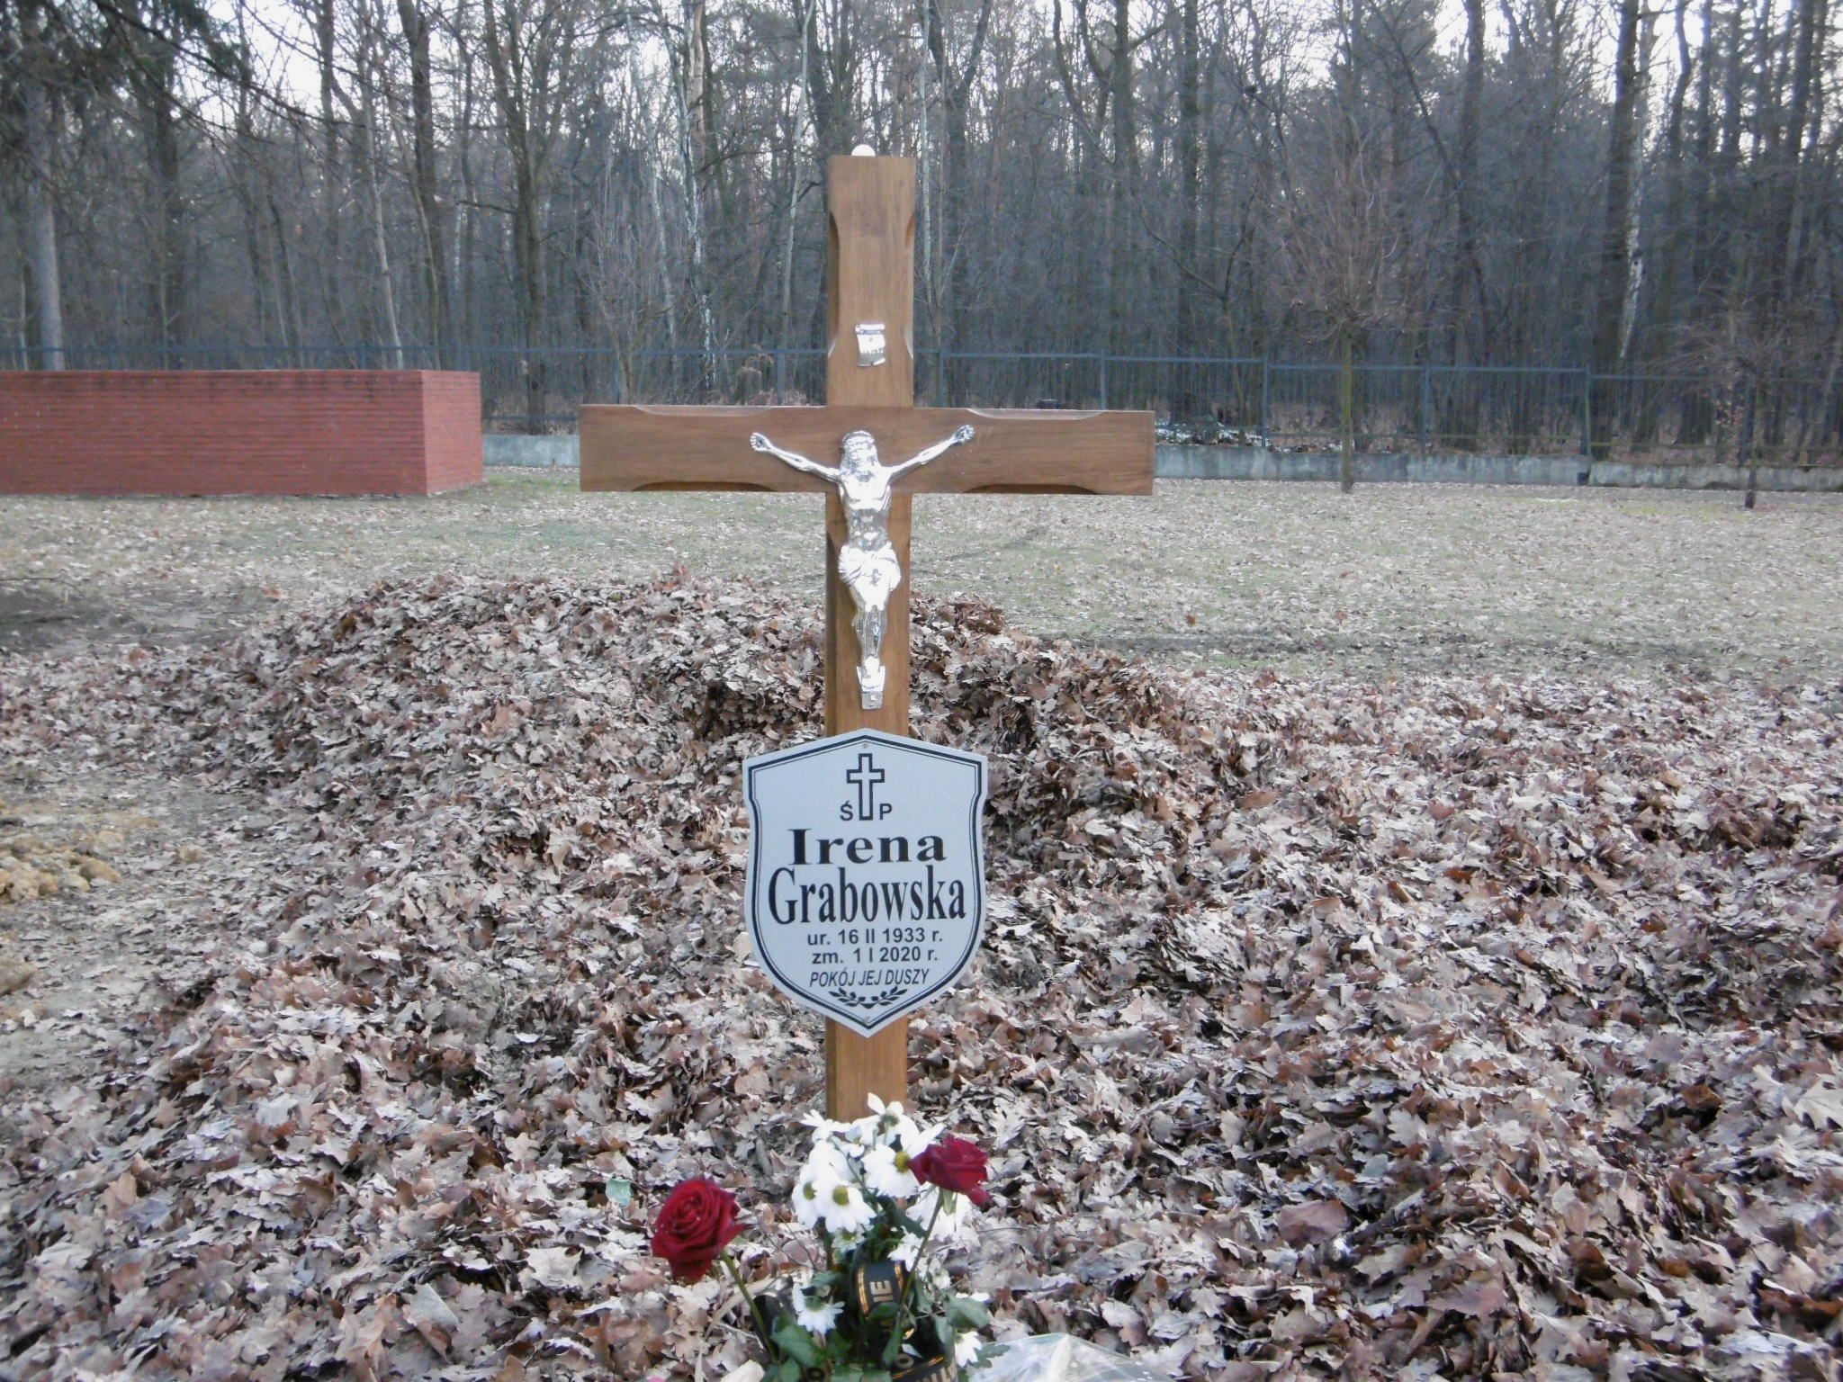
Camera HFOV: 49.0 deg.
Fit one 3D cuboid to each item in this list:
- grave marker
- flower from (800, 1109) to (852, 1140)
[{"bbox_3d":[-0.067,0.045,2.510,0.690,1.390,0.080,0,10,-2],"label":"grave marker"},{"bbox_3d":[-0.113,0.523,2.420,0.062,0.042,0.055,4,10,21],"label":"flower"}]

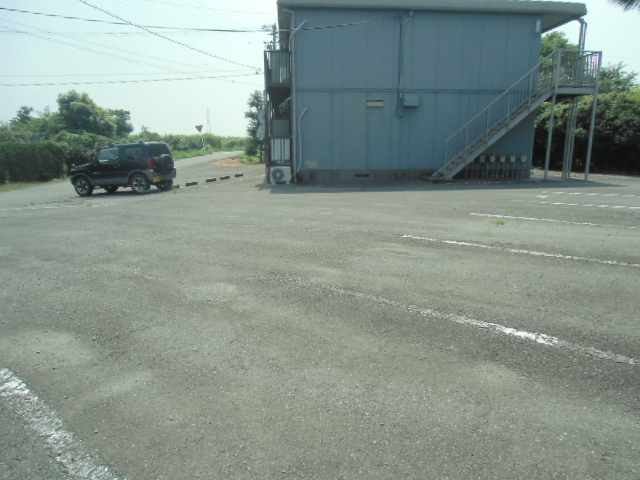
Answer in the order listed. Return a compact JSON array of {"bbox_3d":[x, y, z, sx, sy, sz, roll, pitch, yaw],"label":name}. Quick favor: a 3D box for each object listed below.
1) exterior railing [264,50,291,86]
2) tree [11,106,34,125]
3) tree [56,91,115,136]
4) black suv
[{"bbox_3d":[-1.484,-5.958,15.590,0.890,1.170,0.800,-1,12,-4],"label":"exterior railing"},{"bbox_3d":[-21.602,-7.893,32.354,1.900,3.400,1.900,-8,14,-33],"label":"tree"},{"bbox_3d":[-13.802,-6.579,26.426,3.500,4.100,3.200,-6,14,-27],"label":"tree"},{"bbox_3d":[-6.800,-2.450,15.280,3.395,1.700,1.475,0,12,15],"label":"black suv"}]

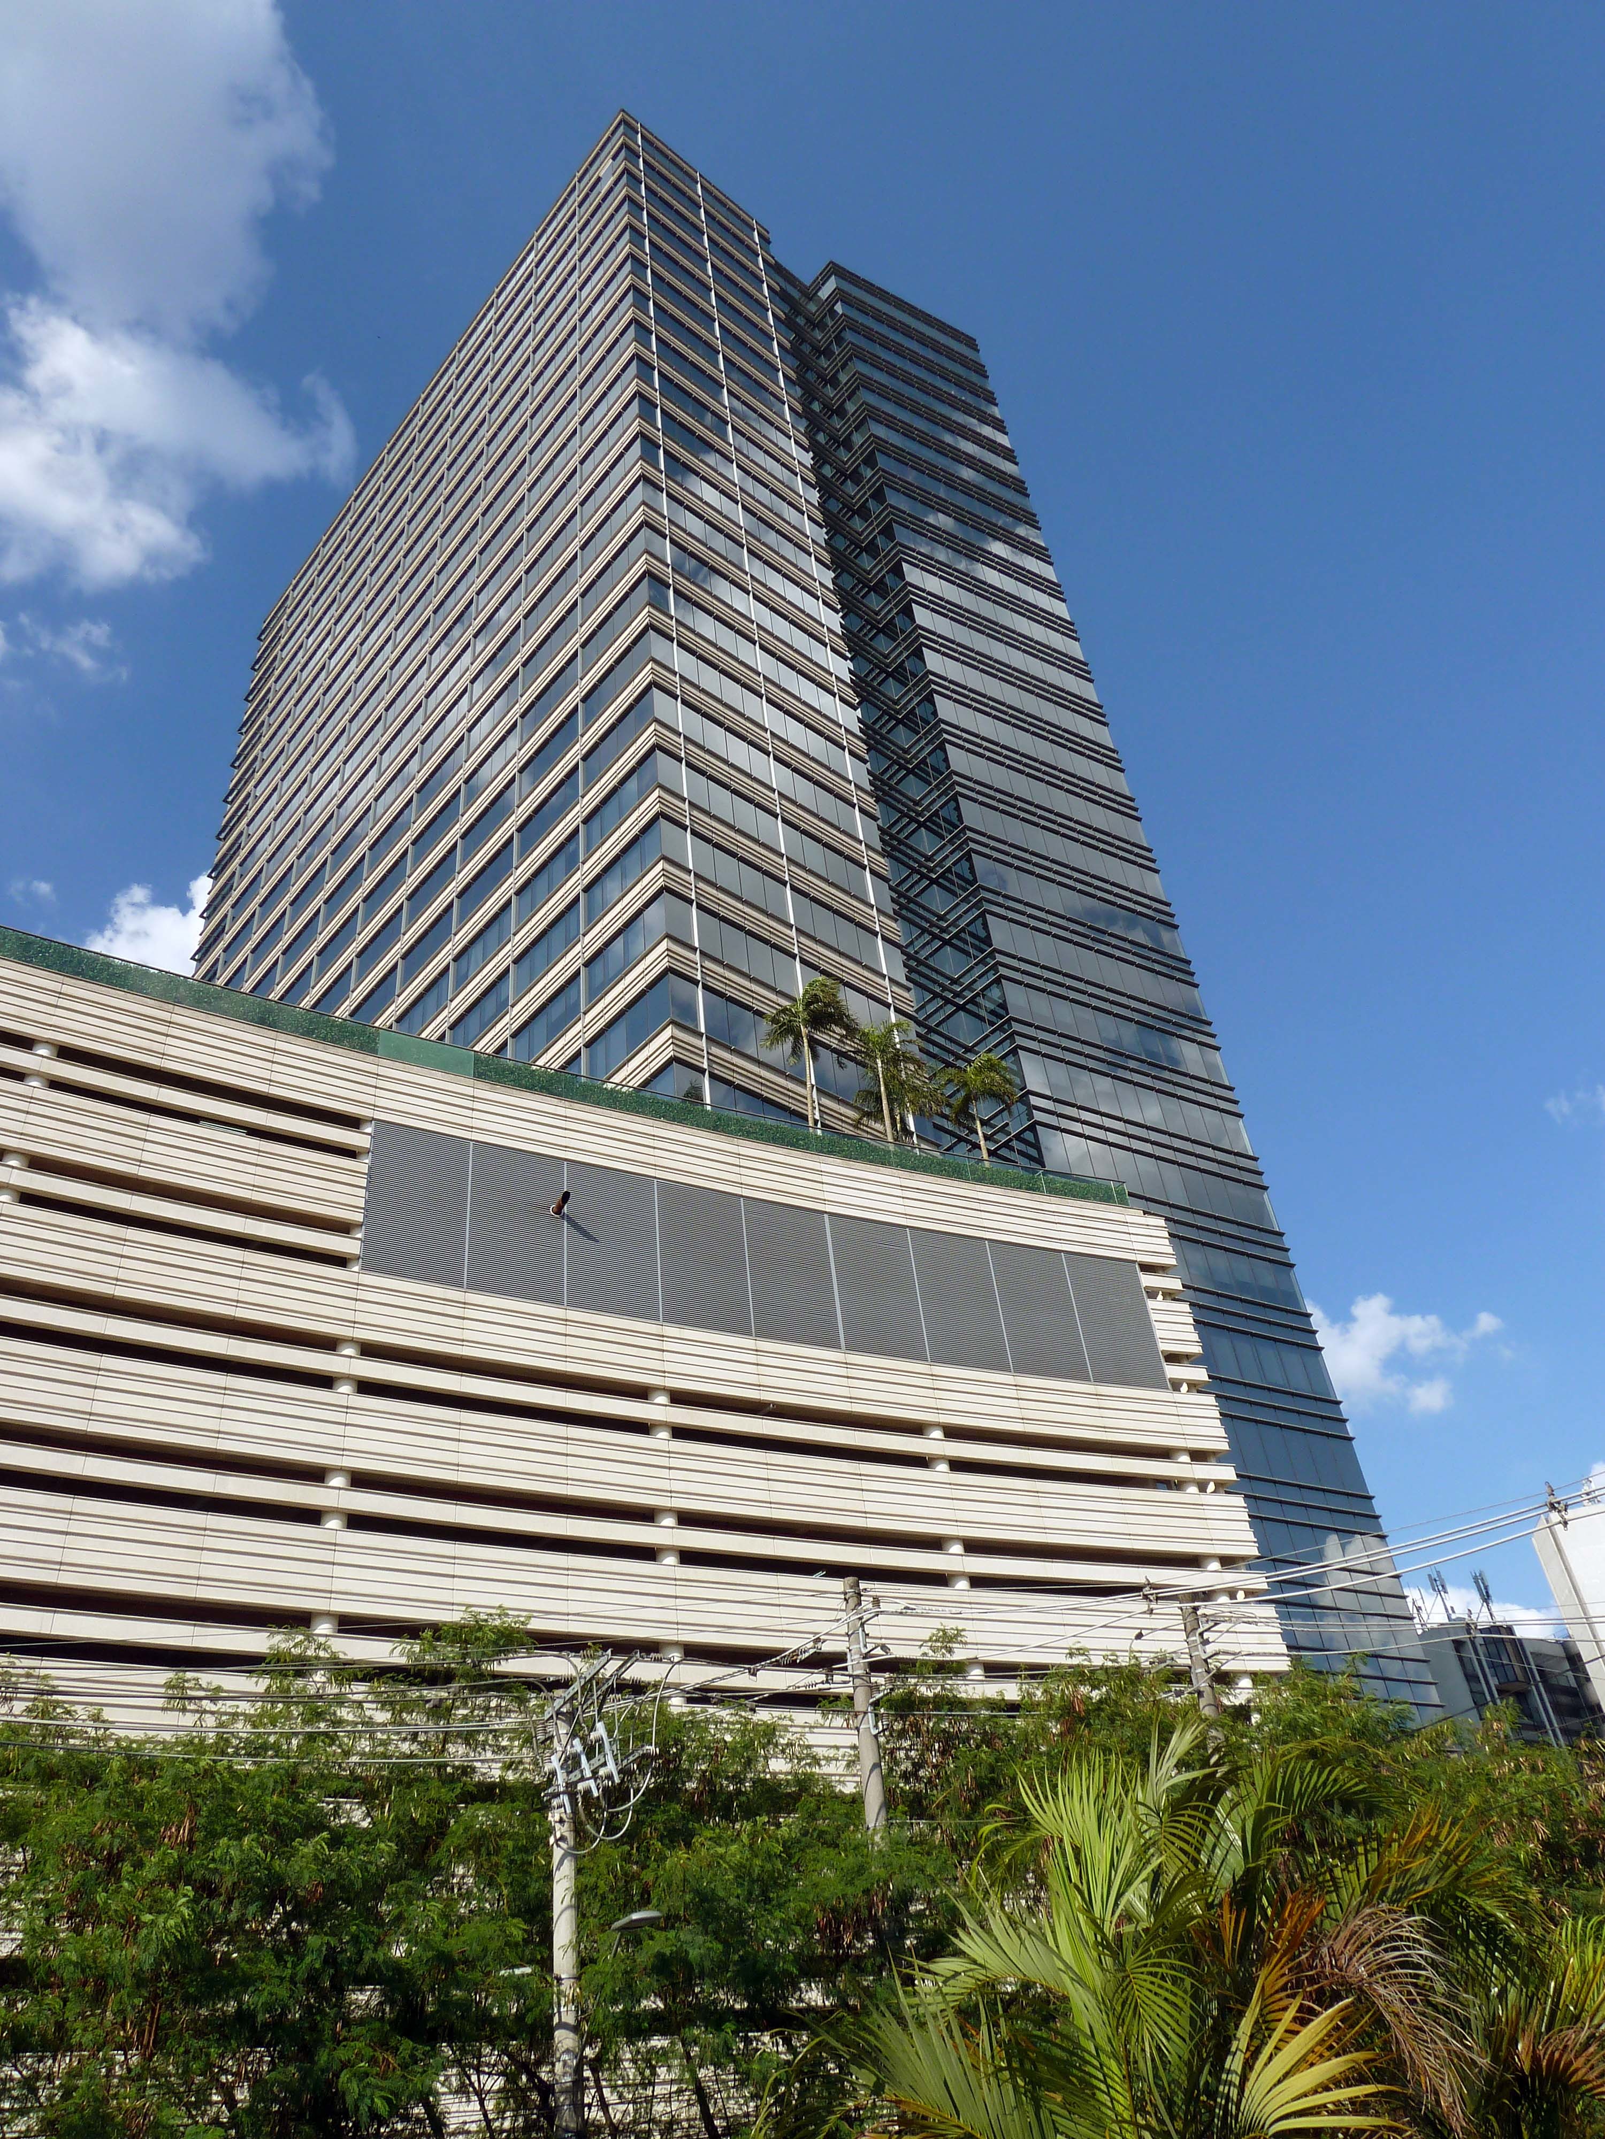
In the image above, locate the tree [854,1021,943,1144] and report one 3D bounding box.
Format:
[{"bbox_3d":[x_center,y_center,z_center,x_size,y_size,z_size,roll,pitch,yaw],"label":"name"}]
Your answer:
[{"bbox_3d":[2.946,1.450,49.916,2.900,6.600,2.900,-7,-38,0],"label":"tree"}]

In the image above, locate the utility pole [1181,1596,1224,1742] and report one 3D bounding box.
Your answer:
[{"bbox_3d":[6.454,12.109,21.505,0.340,9.527,0.340,-7,-38,0],"label":"utility pole"}]

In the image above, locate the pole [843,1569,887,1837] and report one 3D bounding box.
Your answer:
[{"bbox_3d":[1.132,11.153,19.560,0.330,9.625,0.330,-7,-38,0],"label":"pole"}]

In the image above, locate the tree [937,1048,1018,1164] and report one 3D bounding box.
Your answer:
[{"bbox_3d":[5.965,2.039,50.576,2.750,6.123,2.750,-7,-38,0],"label":"tree"}]

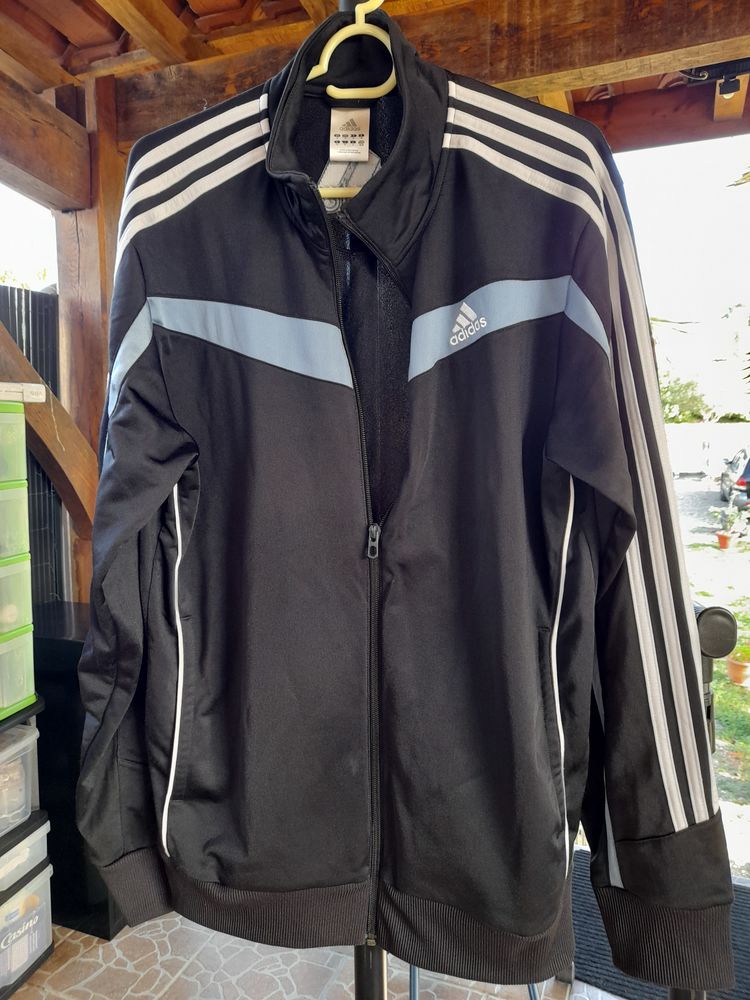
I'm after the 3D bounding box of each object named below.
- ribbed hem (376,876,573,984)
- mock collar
[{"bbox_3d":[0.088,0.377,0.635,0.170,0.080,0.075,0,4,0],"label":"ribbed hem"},{"bbox_3d":[-0.017,-0.318,0.630,0.165,0.225,0.120,0,4,0],"label":"mock collar"}]

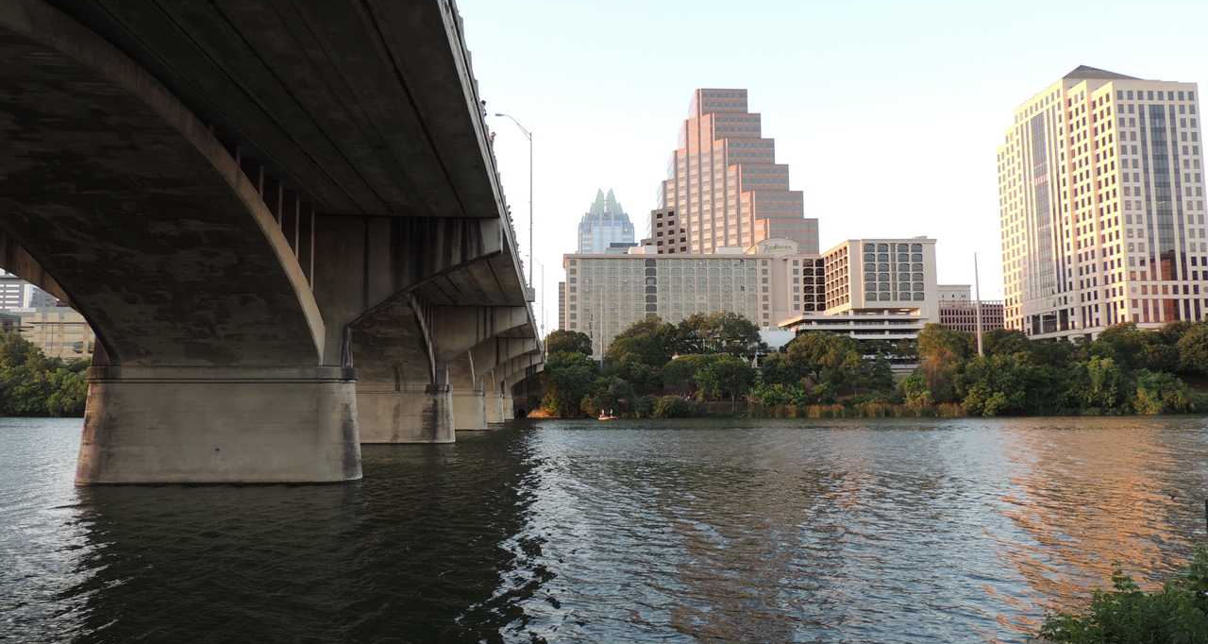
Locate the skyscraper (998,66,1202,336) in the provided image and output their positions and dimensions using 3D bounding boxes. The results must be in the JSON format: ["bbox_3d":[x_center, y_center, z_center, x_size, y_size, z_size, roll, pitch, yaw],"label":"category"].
[{"bbox_3d":[148.327,-33.348,254.331,30.500,93.000,59.000,0,-6,-3],"label":"skyscraper"}]

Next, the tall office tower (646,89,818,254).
[{"bbox_3d":[47.730,-34.391,340.037,85.000,116.500,28.000,-5,-7,41],"label":"tall office tower"}]

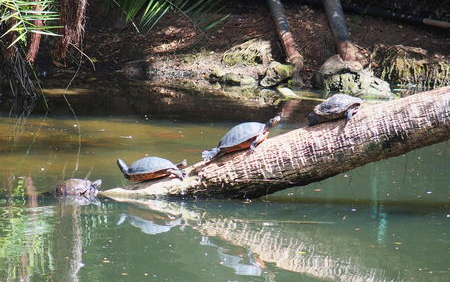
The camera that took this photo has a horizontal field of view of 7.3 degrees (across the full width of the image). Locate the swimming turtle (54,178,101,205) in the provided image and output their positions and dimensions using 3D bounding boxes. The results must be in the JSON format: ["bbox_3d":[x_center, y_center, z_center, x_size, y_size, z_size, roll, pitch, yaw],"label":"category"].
[{"bbox_3d":[-0.709,0.237,17.000,0.250,0.110,0.180,2,6,20],"label":"swimming turtle"}]

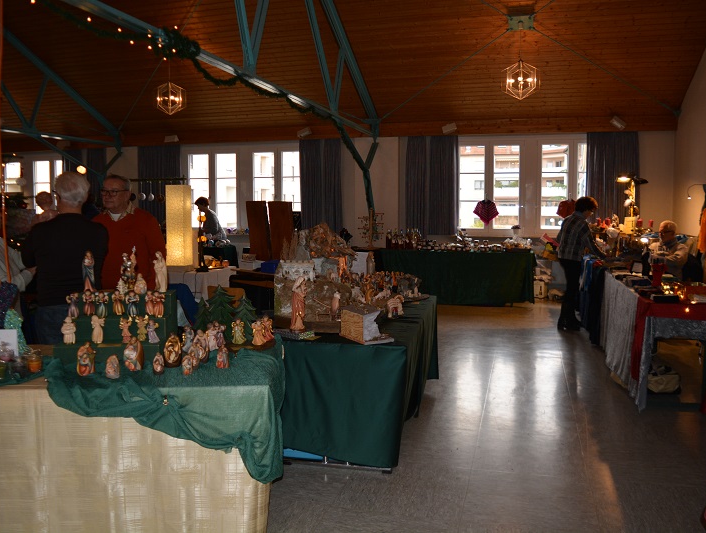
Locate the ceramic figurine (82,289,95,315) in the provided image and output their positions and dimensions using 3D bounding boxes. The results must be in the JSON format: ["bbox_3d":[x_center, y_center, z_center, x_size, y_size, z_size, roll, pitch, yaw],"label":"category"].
[{"bbox_3d":[-1.307,0.178,2.959,0.053,0.123,0.043,-1,6,-6],"label":"ceramic figurine"}]

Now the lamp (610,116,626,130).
[{"bbox_3d":[4.586,-2.479,10.400,0.240,0.170,0.160,1,5,14],"label":"lamp"}]

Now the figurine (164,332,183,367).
[{"bbox_3d":[-0.837,0.388,2.780,0.079,0.160,0.070,-1,5,-9],"label":"figurine"}]

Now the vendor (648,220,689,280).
[{"bbox_3d":[3.592,0.126,6.869,0.600,1.280,0.520,-5,8,-38],"label":"vendor"}]

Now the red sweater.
[{"bbox_3d":[-1.536,-0.066,3.980,0.530,0.660,0.300,0,6,5],"label":"red sweater"}]

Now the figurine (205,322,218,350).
[{"bbox_3d":[-0.712,0.354,3.030,0.061,0.136,0.060,-1,5,-6],"label":"figurine"}]

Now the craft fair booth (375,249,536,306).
[{"bbox_3d":[1.501,0.128,8.815,2.210,0.770,0.740,1,7,15],"label":"craft fair booth"}]

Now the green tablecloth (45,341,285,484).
[{"bbox_3d":[-0.826,0.644,2.874,1.060,0.419,0.800,0,7,0],"label":"green tablecloth"}]

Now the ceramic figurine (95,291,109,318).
[{"bbox_3d":[-1.221,0.182,2.918,0.053,0.123,0.043,-1,6,-9],"label":"ceramic figurine"}]

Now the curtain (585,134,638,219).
[{"bbox_3d":[4.114,-1.310,9.563,0.800,1.660,0.180,1,7,15],"label":"curtain"}]

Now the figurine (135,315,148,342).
[{"bbox_3d":[-1.020,0.296,2.889,0.052,0.116,0.042,-1,6,-6],"label":"figurine"}]

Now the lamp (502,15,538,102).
[{"bbox_3d":[2.130,-2.620,7.564,0.452,1.028,0.452,1,7,15],"label":"lamp"}]

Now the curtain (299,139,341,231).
[{"bbox_3d":[-0.624,-1.531,11.700,0.850,1.900,0.160,1,5,14],"label":"curtain"}]

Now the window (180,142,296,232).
[{"bbox_3d":[-2.062,-1.450,11.061,2.449,1.607,0.120,1,6,16],"label":"window"}]

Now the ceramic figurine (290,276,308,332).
[{"bbox_3d":[-0.314,0.219,3.450,0.095,0.316,0.092,5,7,41],"label":"ceramic figurine"}]

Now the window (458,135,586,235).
[{"bbox_3d":[2.758,-1.304,9.684,2.188,1.607,0.120,1,6,16],"label":"window"}]

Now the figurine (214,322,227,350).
[{"bbox_3d":[-0.691,0.360,3.130,0.070,0.140,0.055,1,7,9],"label":"figurine"}]

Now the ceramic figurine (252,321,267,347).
[{"bbox_3d":[-0.486,0.347,3.120,0.075,0.127,0.065,-1,5,-6],"label":"ceramic figurine"}]

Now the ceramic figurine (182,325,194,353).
[{"bbox_3d":[-0.859,0.372,3.106,0.053,0.124,0.045,0,6,6],"label":"ceramic figurine"}]

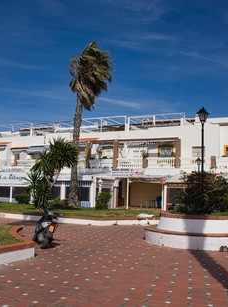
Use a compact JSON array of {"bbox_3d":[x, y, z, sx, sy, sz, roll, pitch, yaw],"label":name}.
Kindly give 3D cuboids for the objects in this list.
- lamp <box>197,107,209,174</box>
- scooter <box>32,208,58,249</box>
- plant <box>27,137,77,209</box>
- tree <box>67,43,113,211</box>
[{"bbox_3d":[3.039,0.258,11.820,0.420,3.817,0.420,0,-6,14],"label":"lamp"},{"bbox_3d":[-2.064,2.074,9.937,0.700,1.110,1.750,4,-7,-26],"label":"scooter"},{"bbox_3d":[-3.656,1.116,20.189,2.900,4.267,2.600,3,-6,-10],"label":"plant"},{"bbox_3d":[-1.730,-2.372,25.407,3.100,12.097,2.900,2,-6,-4],"label":"tree"}]

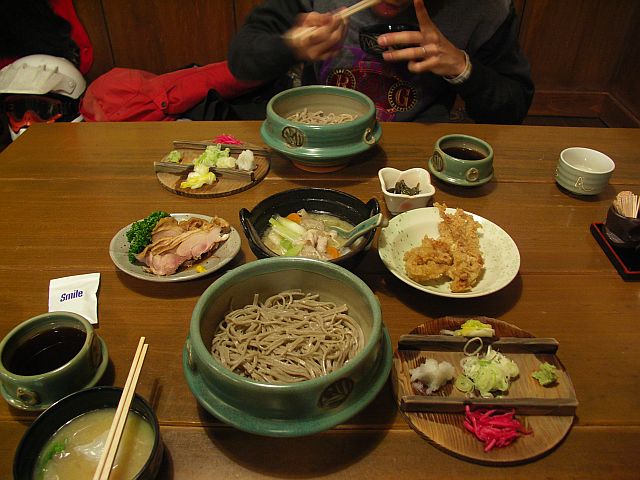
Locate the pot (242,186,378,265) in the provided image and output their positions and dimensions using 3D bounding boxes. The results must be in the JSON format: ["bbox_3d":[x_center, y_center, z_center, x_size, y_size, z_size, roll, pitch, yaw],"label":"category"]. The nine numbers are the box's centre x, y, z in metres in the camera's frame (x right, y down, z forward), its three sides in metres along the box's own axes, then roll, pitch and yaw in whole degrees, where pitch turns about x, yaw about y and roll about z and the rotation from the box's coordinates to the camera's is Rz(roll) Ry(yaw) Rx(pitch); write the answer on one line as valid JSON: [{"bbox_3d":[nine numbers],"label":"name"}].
[{"bbox_3d":[-0.009,-0.004,0.686,0.184,0.076,0.166,-4,39,-6],"label":"pot"}]

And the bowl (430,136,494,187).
[{"bbox_3d":[0.237,-0.130,0.866,0.106,0.054,0.106,1,38,0],"label":"bowl"}]

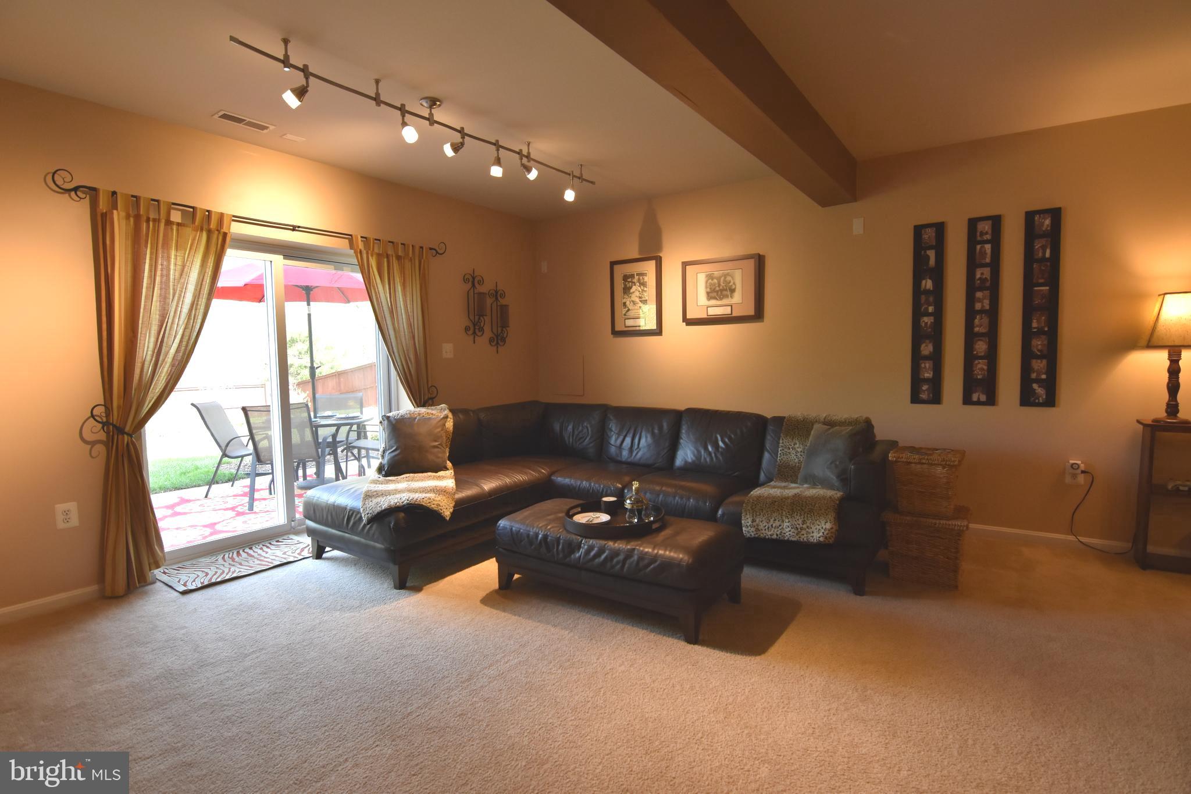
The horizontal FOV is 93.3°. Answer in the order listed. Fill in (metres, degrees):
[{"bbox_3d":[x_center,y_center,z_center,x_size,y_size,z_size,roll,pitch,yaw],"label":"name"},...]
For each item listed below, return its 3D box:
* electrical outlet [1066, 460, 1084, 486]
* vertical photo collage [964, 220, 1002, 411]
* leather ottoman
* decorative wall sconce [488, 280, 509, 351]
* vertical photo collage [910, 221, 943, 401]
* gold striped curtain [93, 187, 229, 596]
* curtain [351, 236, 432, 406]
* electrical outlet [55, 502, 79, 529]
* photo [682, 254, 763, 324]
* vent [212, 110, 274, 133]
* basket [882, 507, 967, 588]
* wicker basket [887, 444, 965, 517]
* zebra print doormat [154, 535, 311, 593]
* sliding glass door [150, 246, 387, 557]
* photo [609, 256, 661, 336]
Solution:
[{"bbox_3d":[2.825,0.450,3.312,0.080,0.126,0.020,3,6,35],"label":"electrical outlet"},{"bbox_3d":[2.606,-0.571,3.792,0.179,1.257,0.020,1,4,30],"label":"vertical photo collage"},{"bbox_3d":[0.122,0.848,2.997,1.173,0.398,0.618,2,4,34],"label":"leather ottoman"},{"bbox_3d":[-0.879,-0.722,5.124,0.130,0.643,0.175,2,5,38],"label":"decorative wall sconce"},{"bbox_3d":[2.331,-0.574,3.949,0.182,1.254,0.020,1,4,30],"label":"vertical photo collage"},{"bbox_3d":[-2.377,-0.015,3.205,0.150,2.126,0.622,2,5,38],"label":"gold striped curtain"},{"bbox_3d":[-1.450,-0.123,4.160,0.130,2.000,0.670,3,6,35],"label":"curtain"},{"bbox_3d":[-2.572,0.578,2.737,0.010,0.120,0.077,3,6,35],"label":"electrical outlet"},{"bbox_3d":[1.037,-0.888,4.663,0.650,0.515,0.030,1,4,30],"label":"photo"},{"bbox_3d":[-1.888,-1.478,3.028,0.142,0.015,0.275,3,6,35],"label":"vent"},{"bbox_3d":[1.730,0.766,2.951,0.375,0.360,0.300,3,6,35],"label":"basket"},{"bbox_3d":[1.736,0.439,2.952,0.310,0.295,0.290,3,6,35],"label":"wicker basket"},{"bbox_3d":[-2.077,0.961,3.307,0.490,0.013,0.740,3,6,39],"label":"zebra print doormat"},{"bbox_3d":[-2.123,0.006,3.791,0.100,2.003,1.692,2,5,38],"label":"sliding glass door"},{"bbox_3d":[0.367,-0.892,5.048,0.492,0.684,0.030,1,4,30],"label":"photo"}]

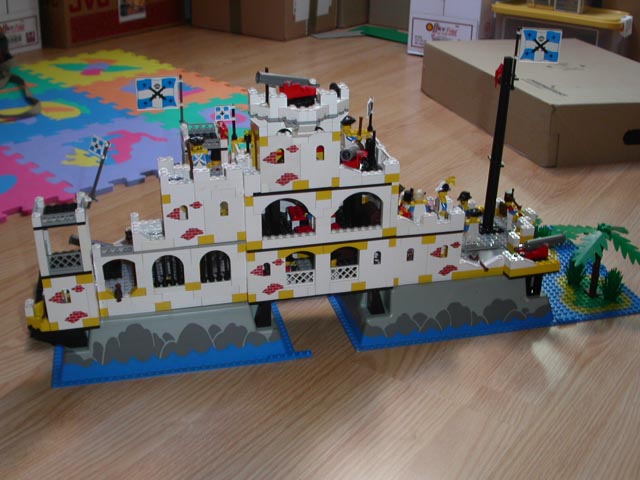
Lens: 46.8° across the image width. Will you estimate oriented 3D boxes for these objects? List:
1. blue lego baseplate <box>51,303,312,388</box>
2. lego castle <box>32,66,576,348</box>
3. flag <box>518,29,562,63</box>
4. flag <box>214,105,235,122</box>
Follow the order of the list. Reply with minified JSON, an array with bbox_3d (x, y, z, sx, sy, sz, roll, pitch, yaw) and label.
[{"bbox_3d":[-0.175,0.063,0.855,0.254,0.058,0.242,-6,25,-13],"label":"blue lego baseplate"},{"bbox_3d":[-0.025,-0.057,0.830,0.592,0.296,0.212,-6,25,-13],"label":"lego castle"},{"bbox_3d":[0.242,-0.213,0.812,0.047,0.034,0.006,5,25,9],"label":"flag"},{"bbox_3d":[-0.095,-0.126,0.738,0.020,0.015,0.004,-3,25,-9],"label":"flag"}]

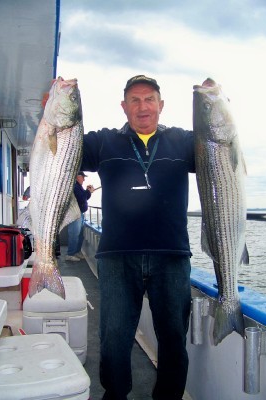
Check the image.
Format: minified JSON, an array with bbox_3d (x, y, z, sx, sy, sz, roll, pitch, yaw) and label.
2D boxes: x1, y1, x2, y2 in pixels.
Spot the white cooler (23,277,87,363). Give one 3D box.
[{"bbox_3d":[-0.583,0.888,3.210,0.420,0.445,0.910,0,-1,-8],"label":"white cooler"}]

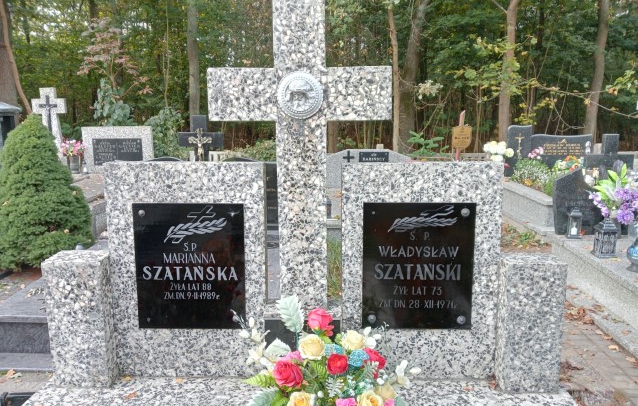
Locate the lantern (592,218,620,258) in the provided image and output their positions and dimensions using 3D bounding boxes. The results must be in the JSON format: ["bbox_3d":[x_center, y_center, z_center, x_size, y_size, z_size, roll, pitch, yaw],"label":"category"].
[{"bbox_3d":[2.257,0.259,4.067,0.140,0.290,0.140,1,8,6],"label":"lantern"}]

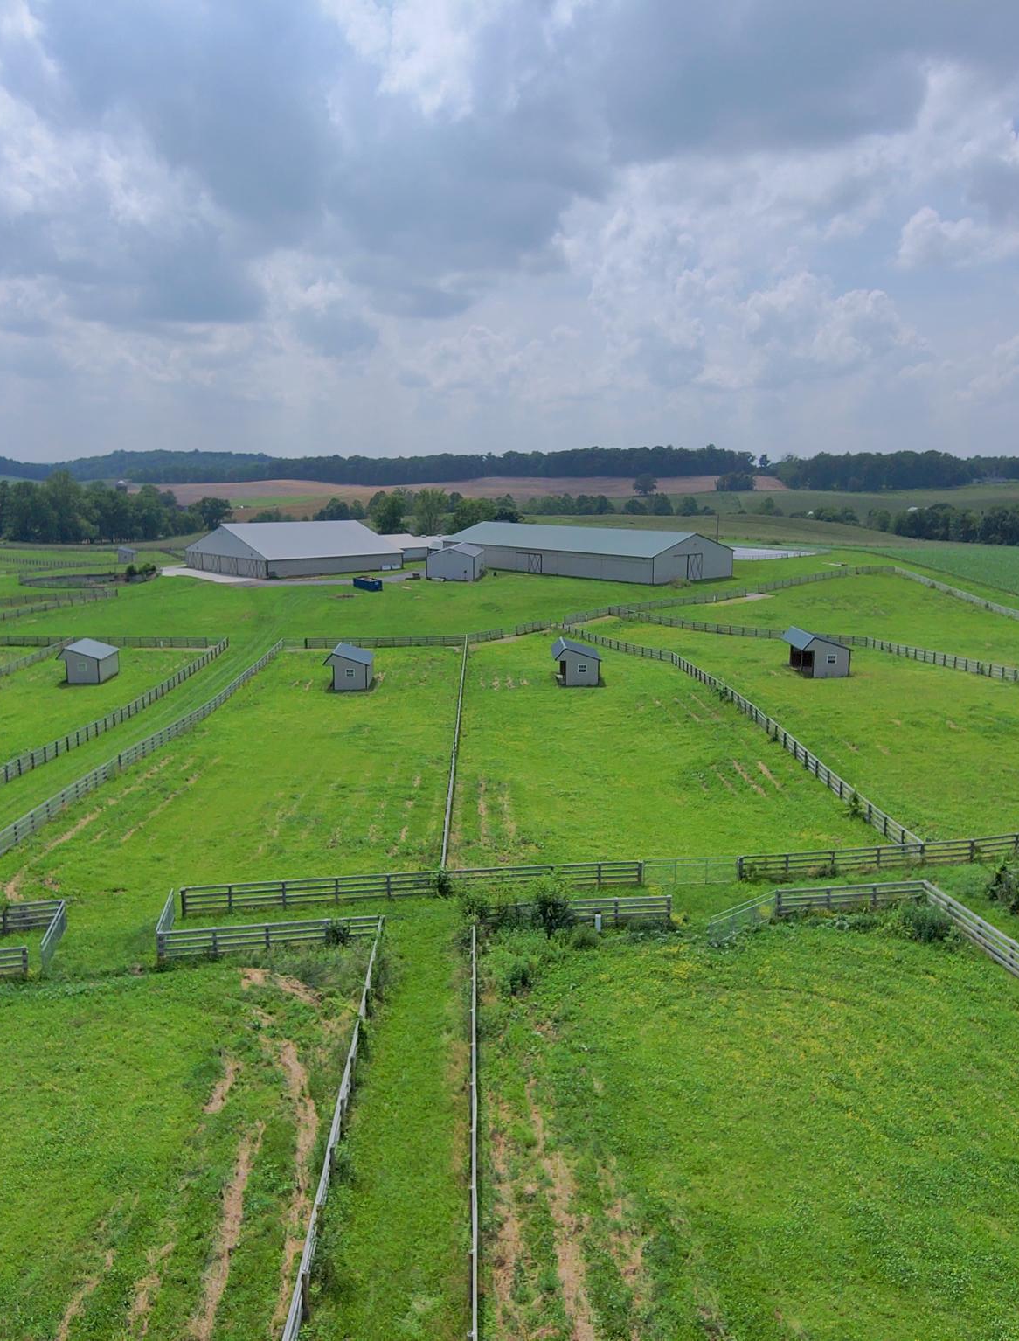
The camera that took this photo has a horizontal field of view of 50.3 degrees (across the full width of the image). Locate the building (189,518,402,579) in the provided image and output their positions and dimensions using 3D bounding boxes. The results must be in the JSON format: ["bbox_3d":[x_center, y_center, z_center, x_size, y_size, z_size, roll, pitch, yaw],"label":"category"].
[{"bbox_3d":[-46.377,-26.808,231.458,31.362,9.566,39.145,-8,13,-38],"label":"building"}]

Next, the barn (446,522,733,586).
[{"bbox_3d":[14.853,-26.139,232.595,24.811,9.175,63.416,-9,14,-40],"label":"barn"}]

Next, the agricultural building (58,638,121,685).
[{"bbox_3d":[-48.360,-1.134,124.861,4.770,4.032,6.778,0,10,-2],"label":"agricultural building"}]

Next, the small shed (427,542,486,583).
[{"bbox_3d":[-10.296,-21.376,211.092,8.899,5.955,16.773,1,10,5],"label":"small shed"}]

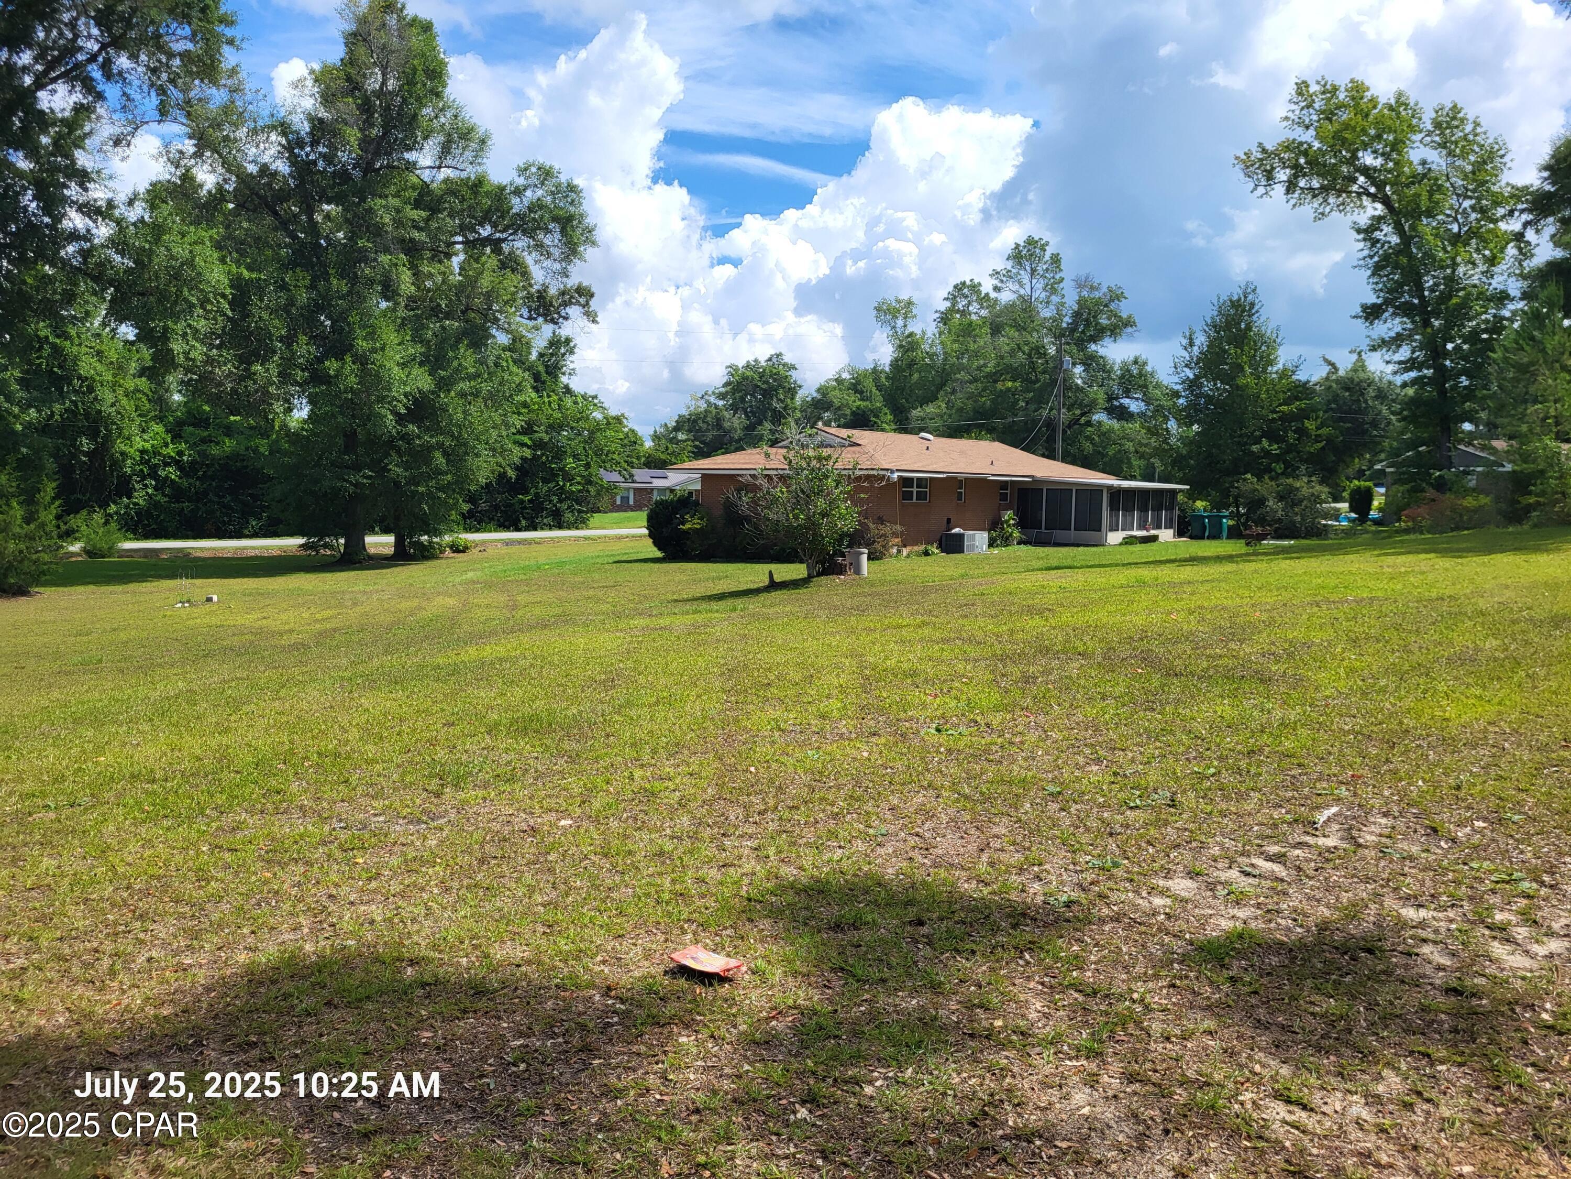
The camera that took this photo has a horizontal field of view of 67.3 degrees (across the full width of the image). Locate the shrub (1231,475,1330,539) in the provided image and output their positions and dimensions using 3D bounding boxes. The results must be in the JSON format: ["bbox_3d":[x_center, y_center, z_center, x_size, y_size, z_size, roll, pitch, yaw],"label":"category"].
[{"bbox_3d":[20.954,-3.481,50.000,3.841,2.750,3.073,3,5,23],"label":"shrub"}]

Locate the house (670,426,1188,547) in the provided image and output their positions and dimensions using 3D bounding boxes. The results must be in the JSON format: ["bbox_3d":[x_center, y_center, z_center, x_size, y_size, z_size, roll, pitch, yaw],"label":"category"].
[{"bbox_3d":[6.888,-4.034,47.498,12.971,4.277,20.069,5,6,37],"label":"house"}]

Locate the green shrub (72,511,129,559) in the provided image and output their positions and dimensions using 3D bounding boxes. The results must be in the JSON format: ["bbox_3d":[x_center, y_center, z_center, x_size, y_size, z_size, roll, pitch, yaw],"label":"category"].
[{"bbox_3d":[-27.558,-2.197,47.500,1.924,1.976,1.827,-2,6,-30],"label":"green shrub"}]

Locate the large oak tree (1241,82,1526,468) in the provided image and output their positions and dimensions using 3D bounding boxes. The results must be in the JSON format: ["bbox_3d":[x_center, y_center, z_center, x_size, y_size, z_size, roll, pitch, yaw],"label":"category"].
[{"bbox_3d":[26.631,-12.862,53.500,11.499,19.977,10.349,3,5,26],"label":"large oak tree"}]

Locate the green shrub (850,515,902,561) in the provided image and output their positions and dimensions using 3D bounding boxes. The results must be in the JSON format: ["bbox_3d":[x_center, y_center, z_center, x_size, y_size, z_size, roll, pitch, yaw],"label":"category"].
[{"bbox_3d":[2.816,-1.617,36.600,1.633,1.447,1.469,1,5,4],"label":"green shrub"}]

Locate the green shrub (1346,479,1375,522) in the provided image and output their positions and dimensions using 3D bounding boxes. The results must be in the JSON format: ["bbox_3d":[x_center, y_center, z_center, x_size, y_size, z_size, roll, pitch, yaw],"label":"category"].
[{"bbox_3d":[27.773,-4.208,57.000,1.281,2.070,1.281,3,5,26],"label":"green shrub"}]

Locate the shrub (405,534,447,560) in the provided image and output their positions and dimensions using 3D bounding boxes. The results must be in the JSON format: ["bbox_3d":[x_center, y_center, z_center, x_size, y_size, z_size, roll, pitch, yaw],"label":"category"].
[{"bbox_3d":[-13.886,-1.656,45.500,1.539,0.995,1.385,0,5,-17],"label":"shrub"}]

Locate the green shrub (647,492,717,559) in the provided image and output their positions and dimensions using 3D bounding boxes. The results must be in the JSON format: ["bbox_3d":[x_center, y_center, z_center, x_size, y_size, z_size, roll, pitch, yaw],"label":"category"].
[{"bbox_3d":[-3.623,-2.242,41.500,2.451,2.372,2.329,1,5,-5],"label":"green shrub"}]

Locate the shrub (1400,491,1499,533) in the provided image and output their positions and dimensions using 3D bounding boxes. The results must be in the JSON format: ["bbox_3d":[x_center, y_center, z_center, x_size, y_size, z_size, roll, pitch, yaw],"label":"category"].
[{"bbox_3d":[28.356,-3.360,50.500,3.577,1.835,2.683,4,6,29],"label":"shrub"}]

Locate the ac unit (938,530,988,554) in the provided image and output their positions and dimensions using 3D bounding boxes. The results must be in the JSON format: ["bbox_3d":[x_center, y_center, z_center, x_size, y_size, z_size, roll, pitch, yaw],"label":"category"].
[{"bbox_3d":[6.319,-1.657,41.414,0.902,0.695,1.500,5,6,37],"label":"ac unit"}]

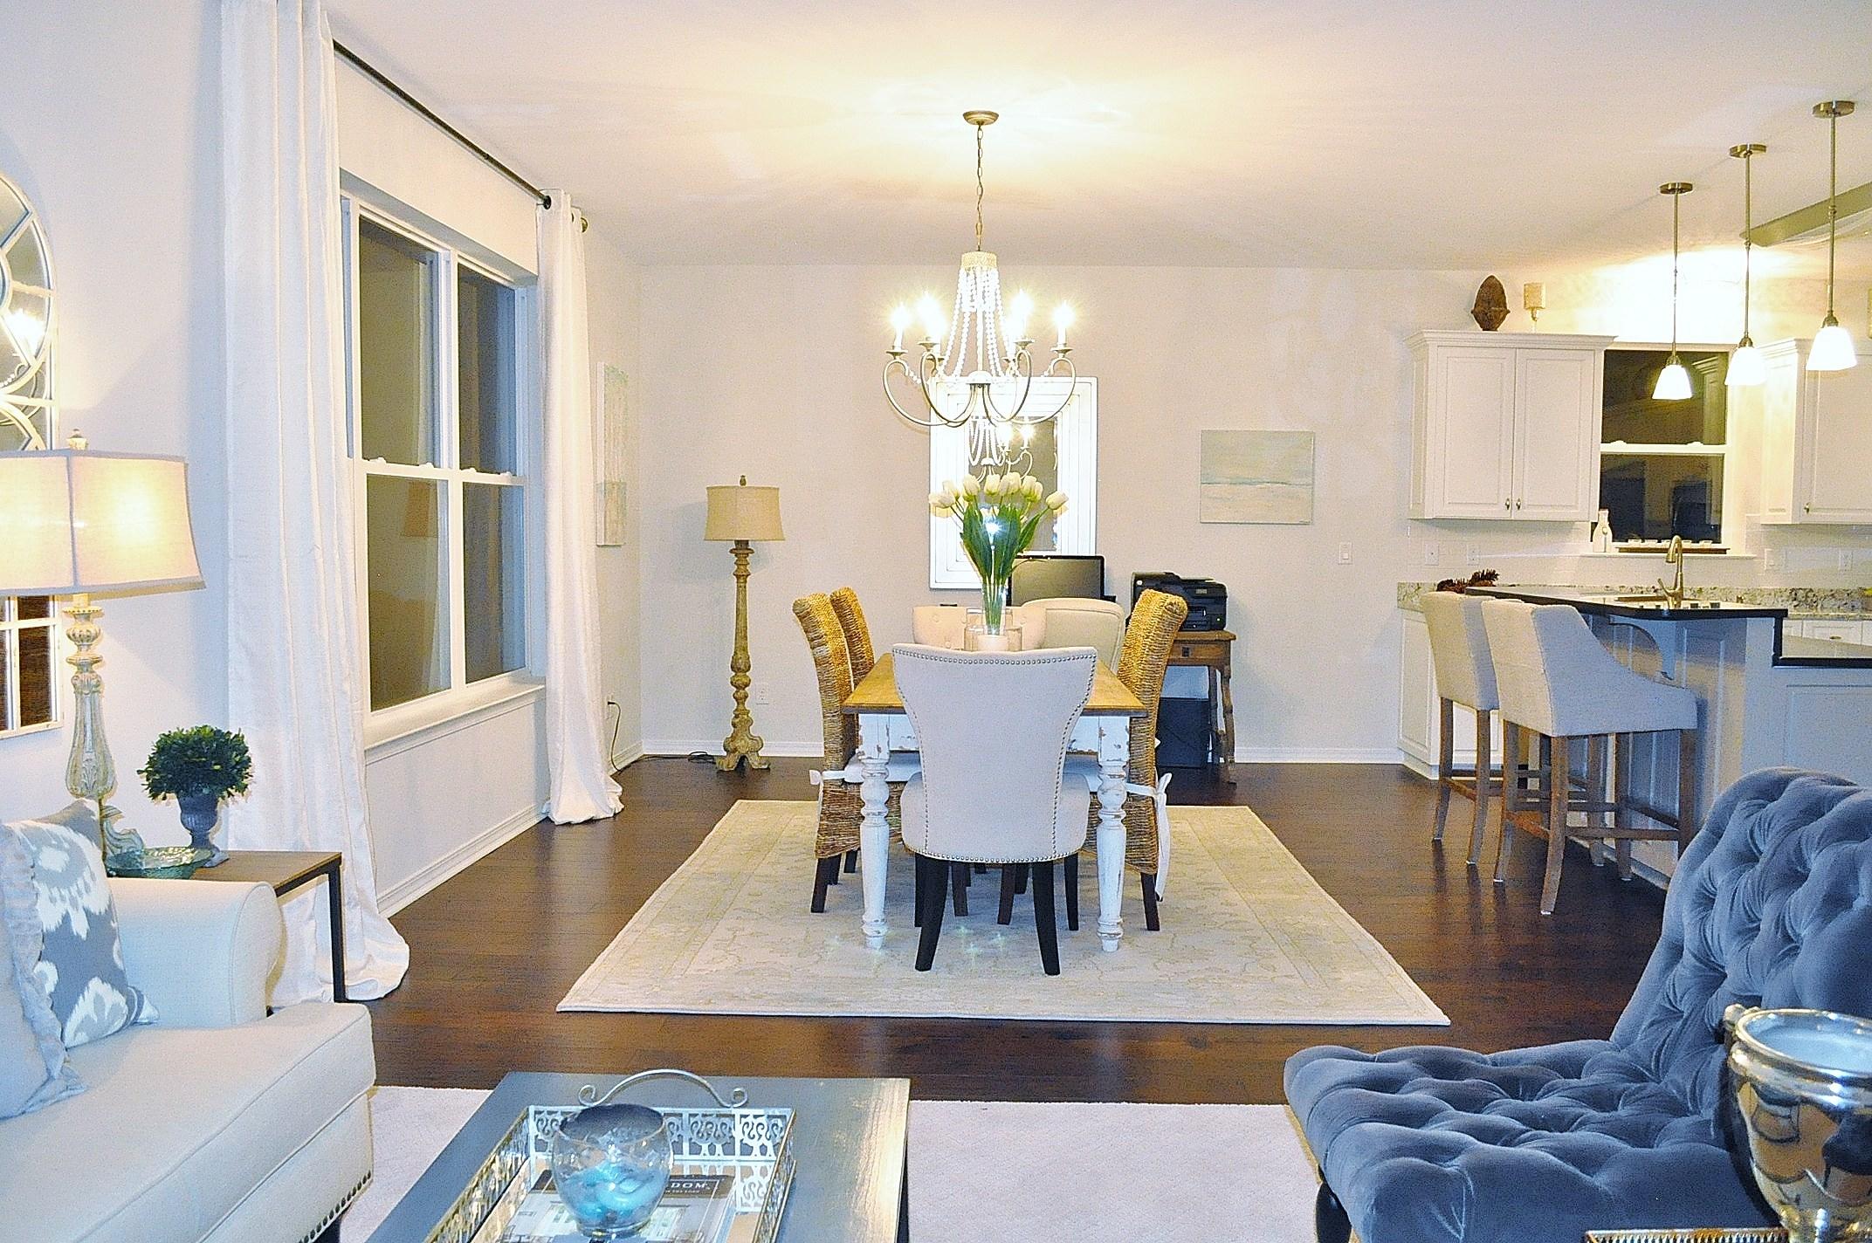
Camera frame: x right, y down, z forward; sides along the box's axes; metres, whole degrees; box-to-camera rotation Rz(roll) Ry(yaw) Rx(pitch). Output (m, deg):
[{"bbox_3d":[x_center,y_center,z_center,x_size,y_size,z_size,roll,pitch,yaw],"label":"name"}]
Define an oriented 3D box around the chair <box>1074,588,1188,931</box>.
[{"bbox_3d":[0.517,0.447,4.813,0.610,1.090,0.480,1,4,2],"label":"chair"}]

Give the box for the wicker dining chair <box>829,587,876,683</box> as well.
[{"bbox_3d":[-0.094,0.411,5.483,0.610,1.070,0.460,0,4,2],"label":"wicker dining chair"}]

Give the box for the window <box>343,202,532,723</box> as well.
[{"bbox_3d":[-1.830,-0.556,5.372,0.100,1.720,1.800,0,4,2],"label":"window"}]

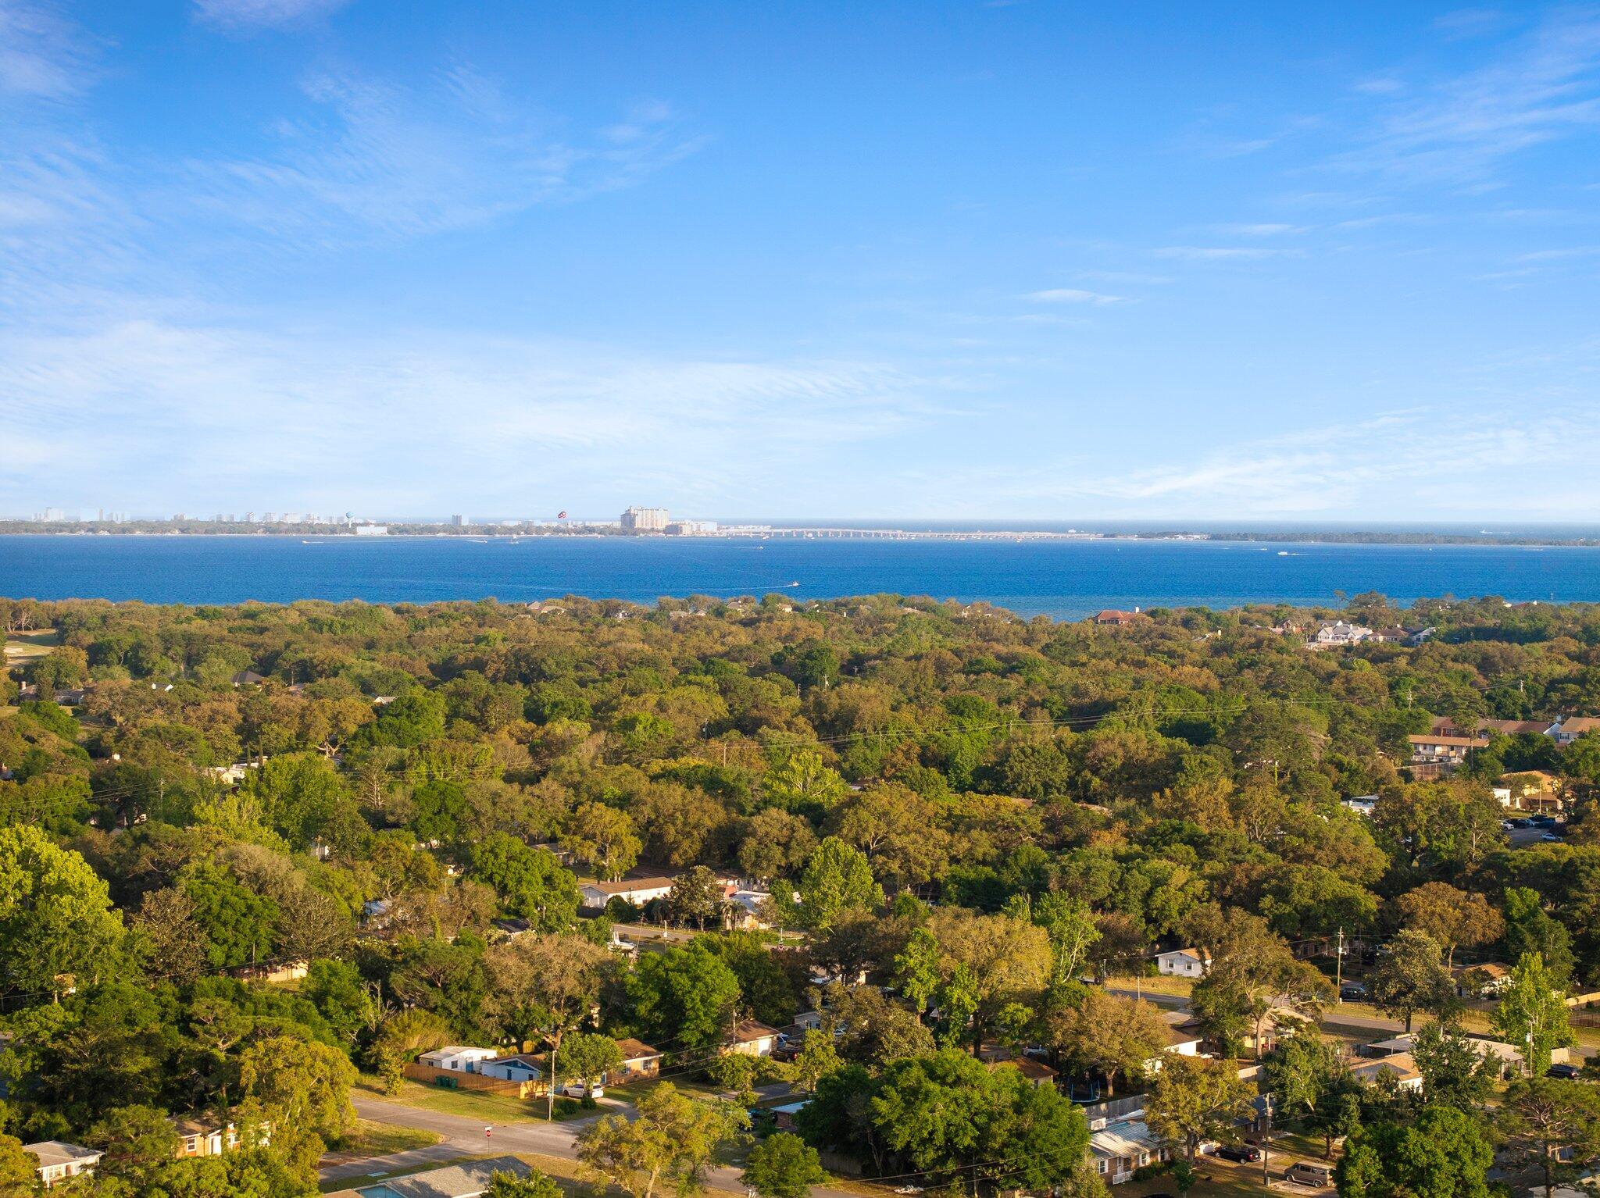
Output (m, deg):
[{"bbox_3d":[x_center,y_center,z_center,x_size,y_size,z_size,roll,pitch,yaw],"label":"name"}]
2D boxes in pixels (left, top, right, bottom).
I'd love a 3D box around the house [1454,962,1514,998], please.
[{"bbox_3d":[88.540,51.130,435.220,14.000,4.000,8.800,-1,2,-44],"label":"house"}]

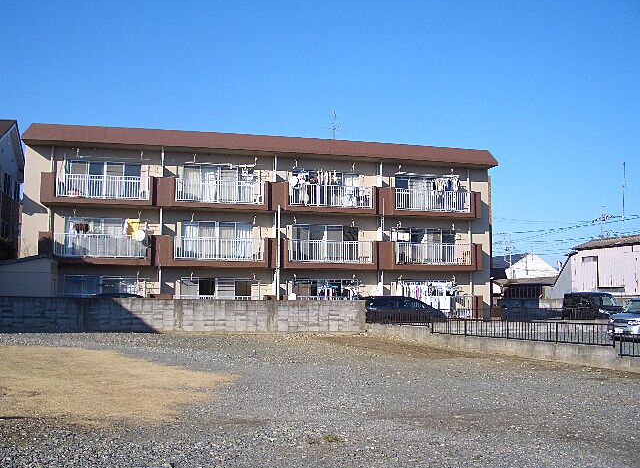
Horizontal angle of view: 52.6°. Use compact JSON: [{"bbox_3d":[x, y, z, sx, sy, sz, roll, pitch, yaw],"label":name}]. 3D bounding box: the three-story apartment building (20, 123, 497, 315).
[{"bbox_3d":[-3.183,0.335,36.031,23.400,9.300,10.500,2,-6,-13],"label":"three-story apartment building"}]

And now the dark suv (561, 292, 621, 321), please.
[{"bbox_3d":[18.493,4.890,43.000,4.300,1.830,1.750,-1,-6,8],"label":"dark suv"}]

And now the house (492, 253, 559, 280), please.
[{"bbox_3d":[24.922,6.574,84.361,8.600,7.100,10.000,2,-6,-18],"label":"house"}]

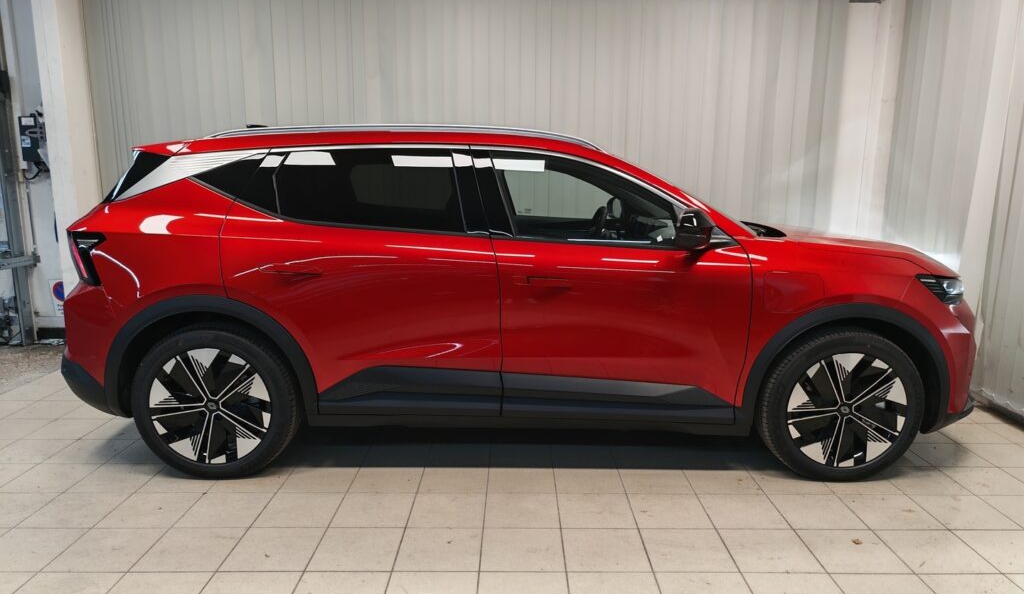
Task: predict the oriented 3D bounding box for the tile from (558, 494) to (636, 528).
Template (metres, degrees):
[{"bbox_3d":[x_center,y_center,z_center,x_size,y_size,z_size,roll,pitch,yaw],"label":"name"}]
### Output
[{"bbox_3d":[0.336,0.871,2.754,0.296,0.012,0.296,0,10,0],"label":"tile"}]

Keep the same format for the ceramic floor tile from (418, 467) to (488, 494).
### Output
[{"bbox_3d":[-0.263,0.824,3.063,0.298,0.010,0.294,0,10,0],"label":"ceramic floor tile"}]

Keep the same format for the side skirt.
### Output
[{"bbox_3d":[0.072,0.442,2.989,1.850,0.305,0.100,0,10,0],"label":"side skirt"}]

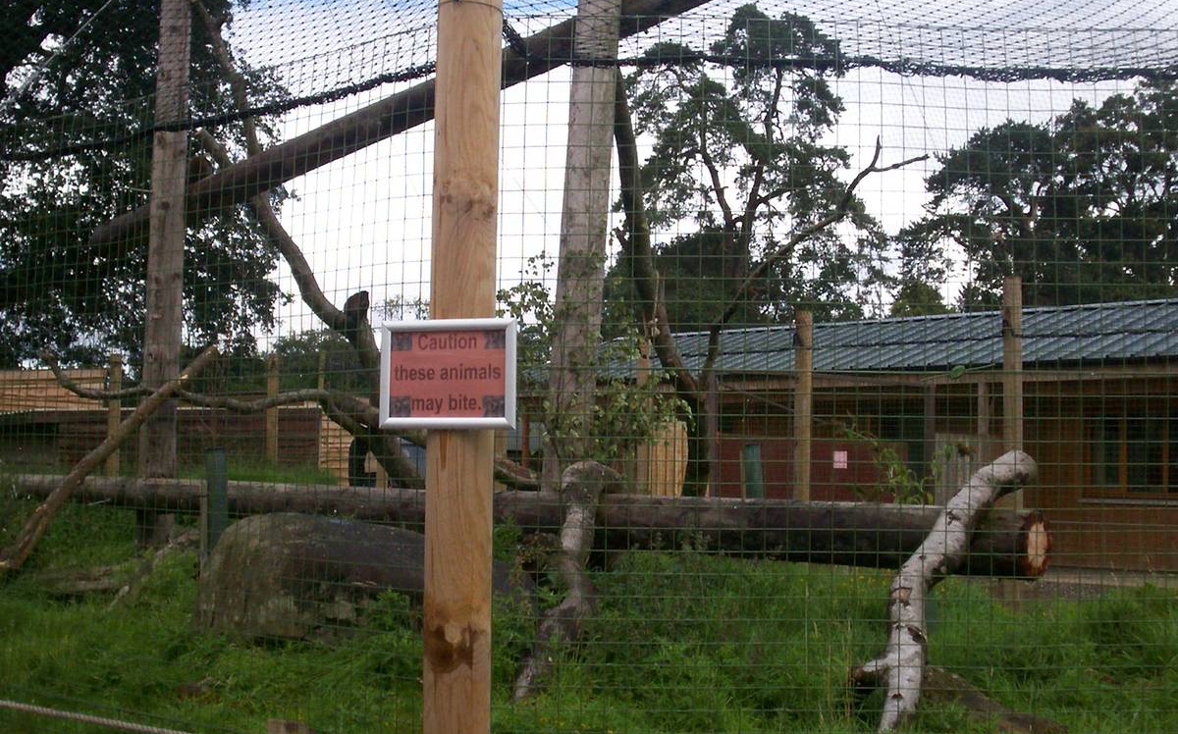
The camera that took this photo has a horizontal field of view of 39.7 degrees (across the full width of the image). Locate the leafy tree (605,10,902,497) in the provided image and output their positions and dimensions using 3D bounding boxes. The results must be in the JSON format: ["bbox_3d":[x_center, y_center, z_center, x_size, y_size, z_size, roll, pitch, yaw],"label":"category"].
[{"bbox_3d":[3.291,-2.332,32.242,5.500,9.794,5.200,1,-3,0],"label":"leafy tree"}]

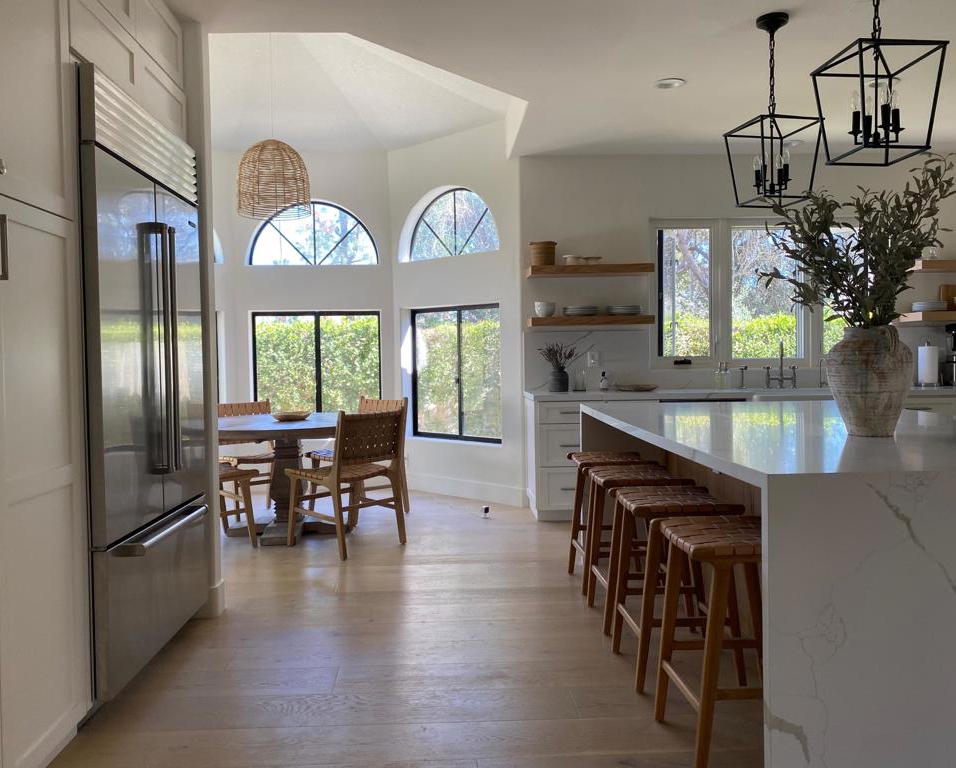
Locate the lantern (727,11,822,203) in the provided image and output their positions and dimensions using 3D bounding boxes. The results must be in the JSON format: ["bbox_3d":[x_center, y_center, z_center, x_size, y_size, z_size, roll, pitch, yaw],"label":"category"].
[{"bbox_3d":[1.387,-1.279,3.623,0.318,0.855,0.318,-1,2,-12],"label":"lantern"}]

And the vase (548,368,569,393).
[{"bbox_3d":[0.599,-0.032,5.725,0.143,0.174,0.143,-1,2,-3],"label":"vase"}]

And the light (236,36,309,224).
[{"bbox_3d":[-1.406,-1.802,5.259,0.500,1.300,0.500,-1,2,-3],"label":"light"}]

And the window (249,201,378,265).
[{"bbox_3d":[-1.496,-1.375,7.035,1.190,0.585,0.100,-1,2,-3],"label":"window"}]

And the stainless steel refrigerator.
[{"bbox_3d":[-1.538,0.025,3.026,0.660,2.130,1.050,-1,2,-3],"label":"stainless steel refrigerator"}]

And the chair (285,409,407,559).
[{"bbox_3d":[-0.849,0.590,4.914,0.580,0.880,0.520,1,3,42],"label":"chair"}]

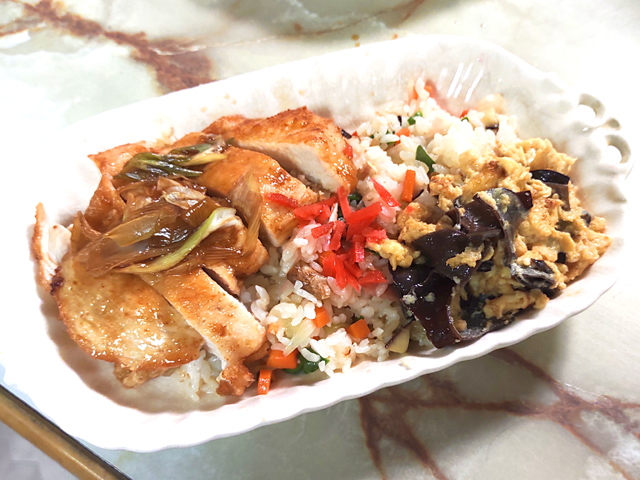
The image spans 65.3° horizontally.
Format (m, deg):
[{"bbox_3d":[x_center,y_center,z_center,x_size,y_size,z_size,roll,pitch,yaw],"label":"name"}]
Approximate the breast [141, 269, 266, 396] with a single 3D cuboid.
[{"bbox_3d":[-0.052,0.036,0.226,0.025,0.018,0.066,-36,63,-22],"label":"breast"}]

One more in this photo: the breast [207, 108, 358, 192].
[{"bbox_3d":[-0.024,-0.053,0.282,0.084,0.020,0.028,17,58,11],"label":"breast"}]

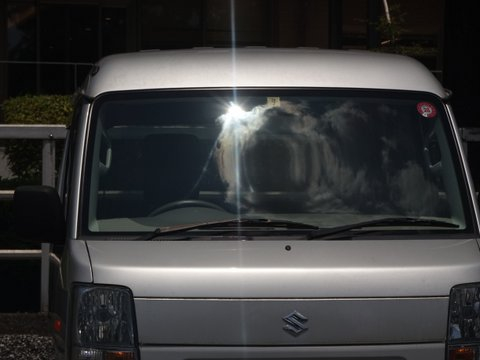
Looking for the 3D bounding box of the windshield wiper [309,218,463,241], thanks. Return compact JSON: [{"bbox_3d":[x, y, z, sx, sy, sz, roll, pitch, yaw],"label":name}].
[{"bbox_3d":[0.480,0.162,8.760,0.510,0.085,0.100,0,0,-10],"label":"windshield wiper"}]

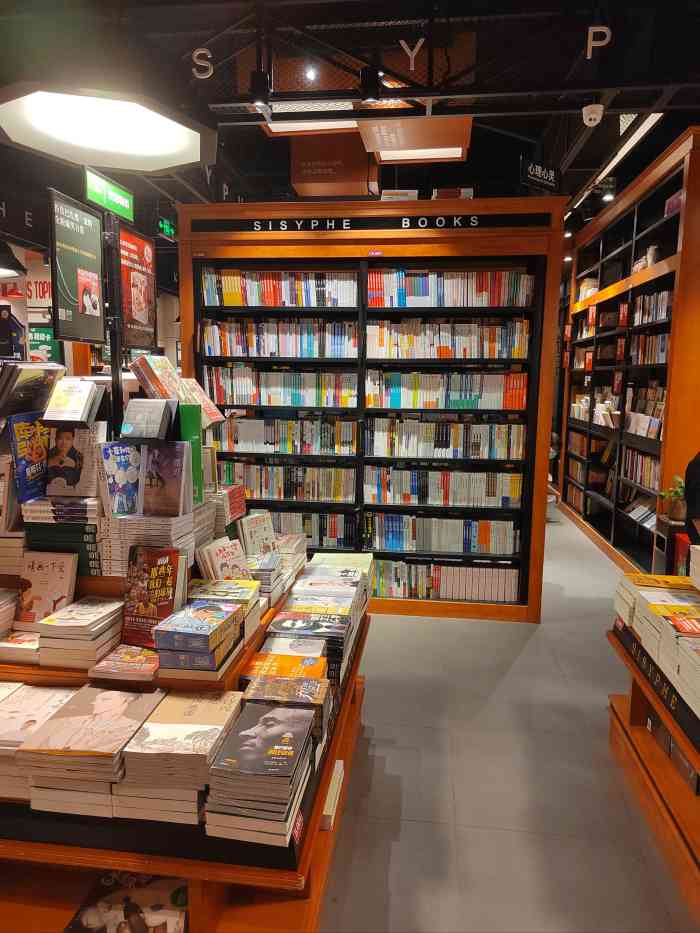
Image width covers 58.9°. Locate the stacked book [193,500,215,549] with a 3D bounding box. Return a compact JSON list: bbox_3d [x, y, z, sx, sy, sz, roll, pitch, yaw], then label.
[{"bbox_3d":[-0.579,0.200,2.184,0.150,0.145,0.210,1,8,6],"label":"stacked book"}]

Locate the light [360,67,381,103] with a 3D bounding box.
[{"bbox_3d":[0.099,-1.861,3.021,0.088,0.150,0.090,1,8,6],"label":"light"}]

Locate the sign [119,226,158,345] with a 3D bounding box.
[{"bbox_3d":[-0.799,-0.662,2.352,0.025,0.420,0.285,1,8,6],"label":"sign"}]

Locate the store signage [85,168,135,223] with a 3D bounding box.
[{"bbox_3d":[-0.816,-0.916,2.109,0.030,0.094,0.310,1,8,6],"label":"store signage"}]

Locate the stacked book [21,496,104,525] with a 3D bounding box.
[{"bbox_3d":[-0.874,0.135,1.957,0.235,0.065,0.165,1,8,6],"label":"stacked book"}]

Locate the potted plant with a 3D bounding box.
[{"bbox_3d":[2.071,0.198,3.974,0.150,0.285,0.150,1,8,6],"label":"potted plant"}]

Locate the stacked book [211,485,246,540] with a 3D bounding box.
[{"bbox_3d":[-0.515,0.163,2.406,0.165,0.165,0.230,1,8,6],"label":"stacked book"}]

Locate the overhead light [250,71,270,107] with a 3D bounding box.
[{"bbox_3d":[-0.445,-1.874,3.077,0.088,0.150,0.090,1,8,6],"label":"overhead light"}]

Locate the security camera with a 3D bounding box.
[{"bbox_3d":[1.207,-1.739,3.073,0.095,0.095,0.100,1,8,6],"label":"security camera"}]

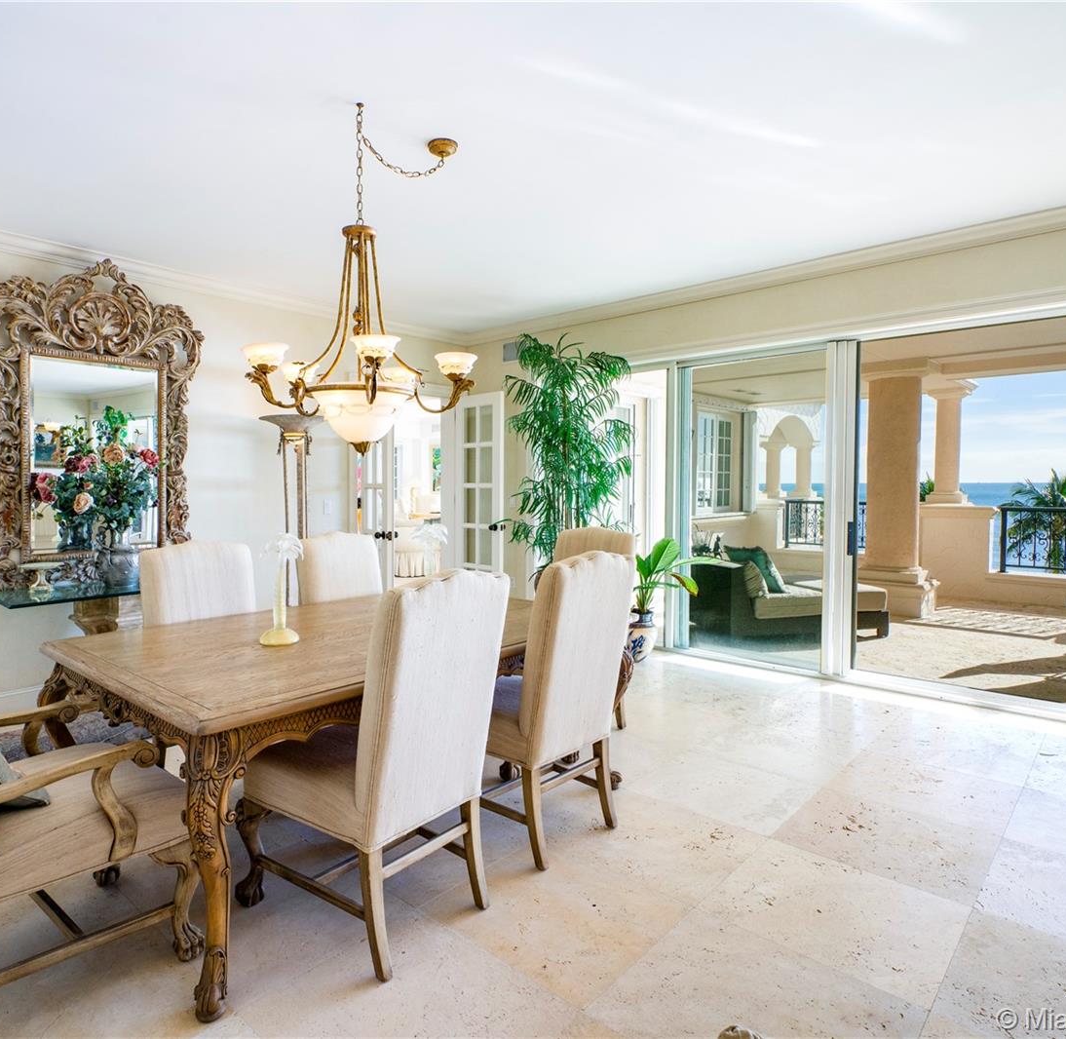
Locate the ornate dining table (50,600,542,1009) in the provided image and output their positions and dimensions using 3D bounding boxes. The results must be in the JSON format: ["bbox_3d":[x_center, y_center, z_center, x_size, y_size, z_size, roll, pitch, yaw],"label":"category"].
[{"bbox_3d":[-0.728,0.844,2.803,1.330,0.760,1.950,2,4,40],"label":"ornate dining table"}]

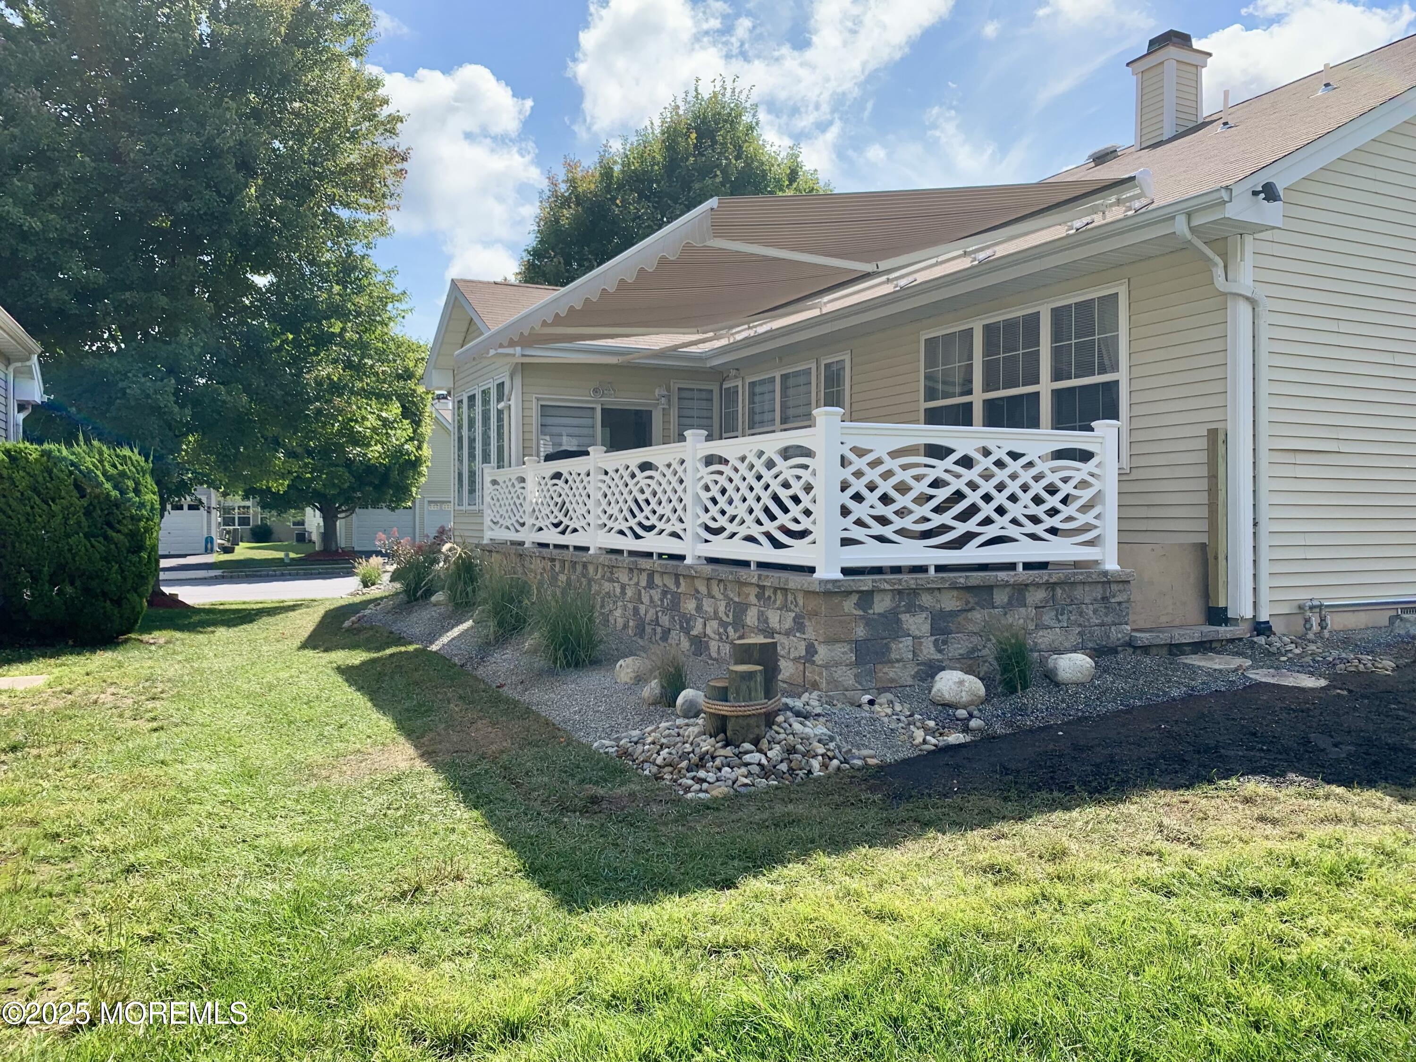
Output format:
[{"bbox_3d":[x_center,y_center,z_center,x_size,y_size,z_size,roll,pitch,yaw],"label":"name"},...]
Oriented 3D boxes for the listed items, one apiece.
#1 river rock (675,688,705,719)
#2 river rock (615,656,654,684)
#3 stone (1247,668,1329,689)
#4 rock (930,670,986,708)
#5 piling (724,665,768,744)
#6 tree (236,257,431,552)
[{"bbox_3d":[-0.105,1.022,6.300,0.175,0.165,0.165,0,1,0],"label":"river rock"},{"bbox_3d":[-0.512,0.960,7.350,0.260,0.180,0.220,0,1,0],"label":"river rock"},{"bbox_3d":[3.488,0.889,6.400,0.490,0.060,0.370,0,1,18],"label":"stone"},{"bbox_3d":[1.489,0.945,6.350,0.320,0.225,0.260,0,1,0],"label":"rock"},{"bbox_3d":[0.210,0.955,5.850,0.205,0.410,0.205,0,1,0],"label":"piling"},{"bbox_3d":[-12.927,-4.309,36.500,6.700,10.100,6.500,0,1,0],"label":"tree"}]

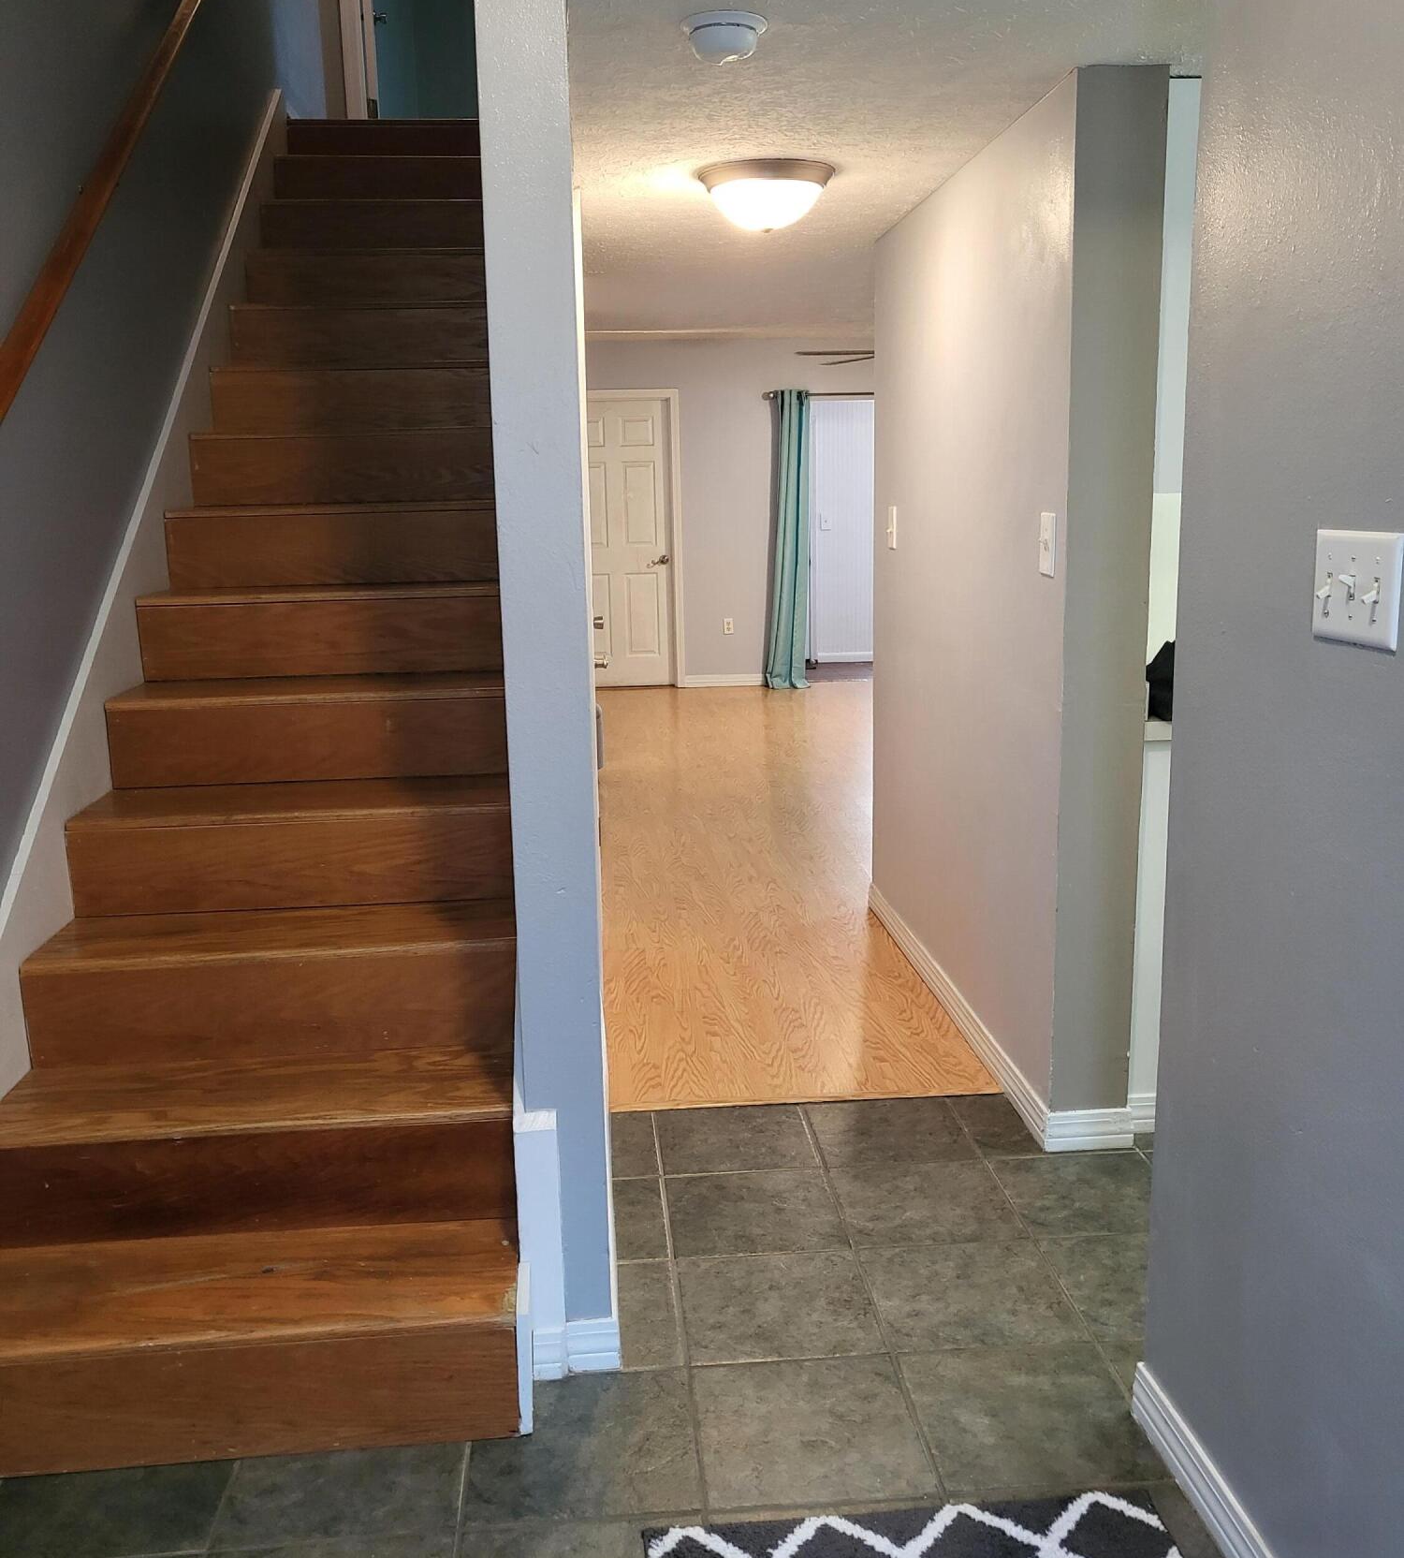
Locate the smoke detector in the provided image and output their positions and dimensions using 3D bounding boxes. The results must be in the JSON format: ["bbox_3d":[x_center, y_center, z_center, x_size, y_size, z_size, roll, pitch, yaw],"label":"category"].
[{"bbox_3d":[0.036,-1.169,2.236,0.140,0.056,0.140,-2,11,-5],"label":"smoke detector"}]

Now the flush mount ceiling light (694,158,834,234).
[{"bbox_3d":[0.155,-1.356,3.314,0.325,0.135,0.325,-2,11,-5],"label":"flush mount ceiling light"}]

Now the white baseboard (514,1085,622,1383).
[{"bbox_3d":[-0.206,0.701,2.175,0.150,0.450,0.090,-2,11,-5],"label":"white baseboard"}]

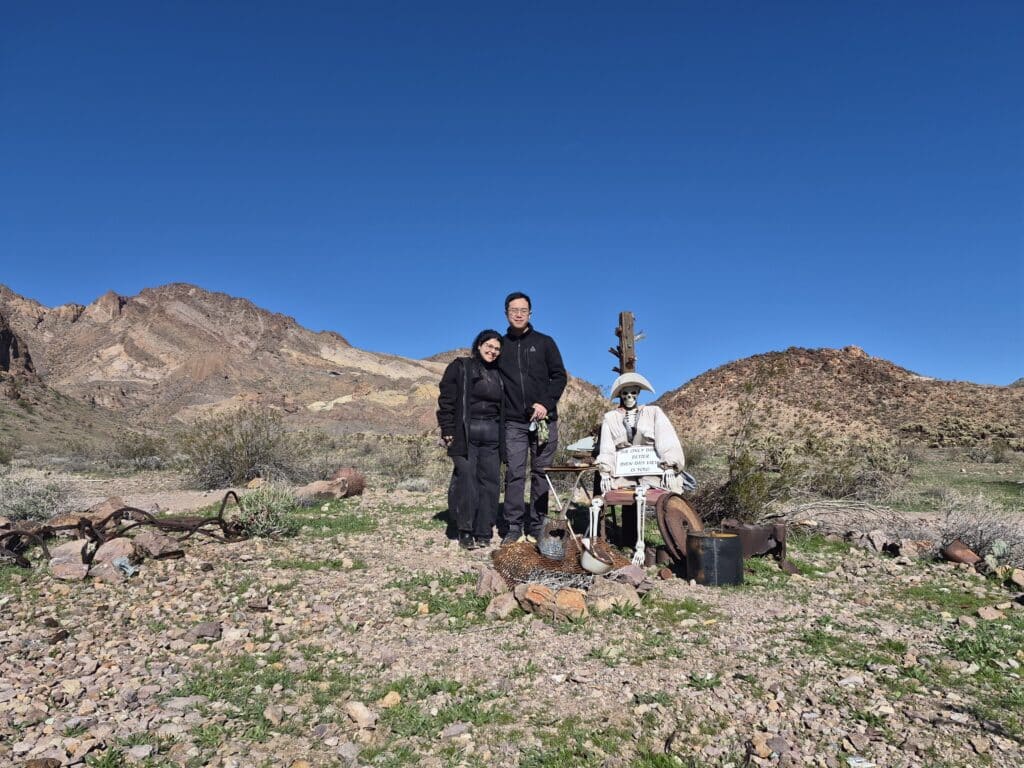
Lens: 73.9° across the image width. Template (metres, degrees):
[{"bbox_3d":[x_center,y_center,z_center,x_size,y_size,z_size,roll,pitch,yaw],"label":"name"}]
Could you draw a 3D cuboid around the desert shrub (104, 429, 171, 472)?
[{"bbox_3d":[-8.830,1.540,16.000,1.450,1.000,1.400,2,-4,-29],"label":"desert shrub"}]

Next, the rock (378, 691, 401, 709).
[{"bbox_3d":[-0.358,0.923,1.990,0.063,0.040,0.052,1,-4,-10],"label":"rock"}]

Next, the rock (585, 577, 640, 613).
[{"bbox_3d":[0.495,1.036,3.350,0.275,0.160,0.200,-1,-4,8],"label":"rock"}]

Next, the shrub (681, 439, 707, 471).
[{"bbox_3d":[3.449,1.347,13.000,0.650,0.630,0.600,-2,-4,15],"label":"shrub"}]

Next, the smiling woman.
[{"bbox_3d":[-0.277,0.379,4.650,0.500,1.530,0.360,0,-4,-9],"label":"smiling woman"}]

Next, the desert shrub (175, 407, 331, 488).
[{"bbox_3d":[-4.119,1.008,10.800,2.200,1.300,2.000,1,-4,-21],"label":"desert shrub"}]

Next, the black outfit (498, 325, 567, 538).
[{"bbox_3d":[0.136,0.332,4.750,0.520,1.500,0.330,-1,-4,7],"label":"black outfit"}]

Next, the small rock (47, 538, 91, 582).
[{"bbox_3d":[-2.523,1.001,3.880,0.240,0.200,0.210,2,-5,-33],"label":"small rock"}]

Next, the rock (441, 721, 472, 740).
[{"bbox_3d":[-0.149,0.917,1.800,0.078,0.035,0.060,0,-4,-5],"label":"rock"}]

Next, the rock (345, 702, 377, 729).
[{"bbox_3d":[-0.419,0.913,1.880,0.088,0.050,0.075,1,-4,-13],"label":"rock"}]

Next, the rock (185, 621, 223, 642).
[{"bbox_3d":[-1.188,0.953,2.620,0.145,0.060,0.110,2,-4,-24],"label":"rock"}]

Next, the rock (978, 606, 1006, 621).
[{"bbox_3d":[2.145,1.029,3.050,0.125,0.055,0.090,-4,-5,35],"label":"rock"}]

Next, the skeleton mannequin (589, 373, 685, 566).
[{"bbox_3d":[0.801,0.550,4.380,0.600,1.180,0.580,-1,-4,10],"label":"skeleton mannequin"}]

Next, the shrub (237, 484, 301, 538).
[{"bbox_3d":[-1.879,0.984,5.250,0.480,0.400,0.440,1,-5,-20],"label":"shrub"}]

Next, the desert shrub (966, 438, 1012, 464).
[{"bbox_3d":[15.439,2.183,22.000,1.300,0.850,1.300,-3,-5,35],"label":"desert shrub"}]

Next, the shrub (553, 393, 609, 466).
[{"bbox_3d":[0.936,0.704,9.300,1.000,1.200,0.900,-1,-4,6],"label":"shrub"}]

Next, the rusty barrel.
[{"bbox_3d":[1.152,0.995,3.870,0.320,0.275,0.320,-2,-4,17],"label":"rusty barrel"}]

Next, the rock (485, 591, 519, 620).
[{"bbox_3d":[-0.046,0.965,2.950,0.145,0.100,0.120,0,-4,-1],"label":"rock"}]

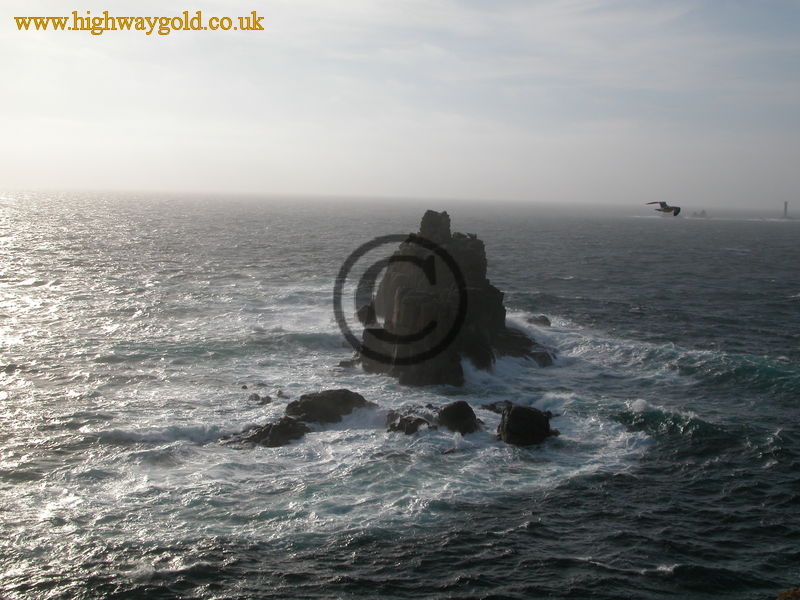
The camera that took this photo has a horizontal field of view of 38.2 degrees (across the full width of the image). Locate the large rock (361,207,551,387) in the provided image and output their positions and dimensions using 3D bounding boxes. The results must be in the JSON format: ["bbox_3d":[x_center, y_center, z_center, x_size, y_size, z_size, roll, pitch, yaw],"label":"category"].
[{"bbox_3d":[12.052,-1.735,238.809,40.000,32.500,38.000,2,5,0],"label":"large rock"}]

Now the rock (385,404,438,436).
[{"bbox_3d":[1.720,17.160,165.890,7.100,3.300,6.000,2,5,1],"label":"rock"}]

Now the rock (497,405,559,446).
[{"bbox_3d":[17.840,17.330,160.620,8.400,4.900,6.200,2,5,7],"label":"rock"}]

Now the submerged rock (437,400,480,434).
[{"bbox_3d":[8.530,16.830,166.730,5.600,4.200,5.000,2,5,3],"label":"submerged rock"}]

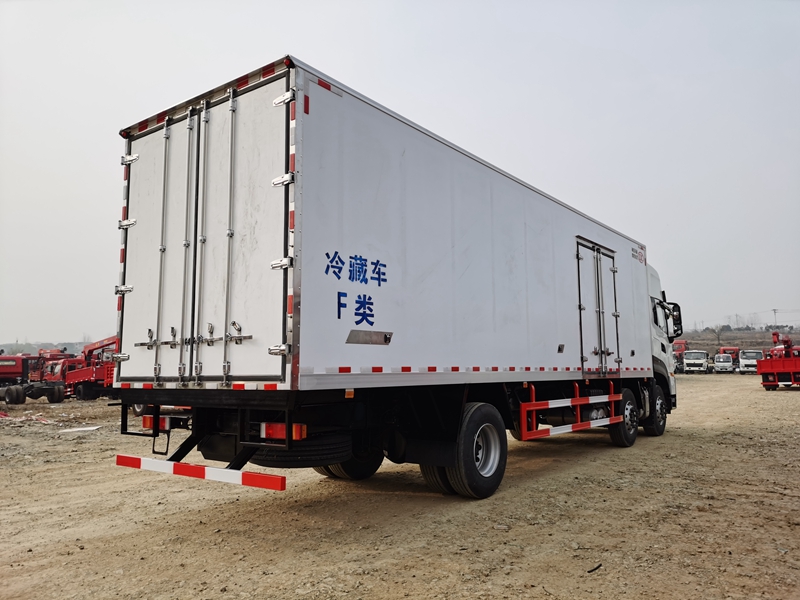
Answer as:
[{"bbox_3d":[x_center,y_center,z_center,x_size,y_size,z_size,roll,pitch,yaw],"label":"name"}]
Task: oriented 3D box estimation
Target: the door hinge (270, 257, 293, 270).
[{"bbox_3d":[-0.935,-0.286,4.910,0.228,0.084,0.050,-5,-8,37],"label":"door hinge"}]

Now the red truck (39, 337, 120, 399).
[{"bbox_3d":[-19.514,4.425,41.261,2.350,4.150,7.300,-4,-7,28],"label":"red truck"}]

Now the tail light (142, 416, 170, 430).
[{"bbox_3d":[-2.413,1.235,6.272,0.480,0.120,0.070,-5,-8,37],"label":"tail light"}]

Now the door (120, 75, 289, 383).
[{"bbox_3d":[-1.827,-0.512,5.659,2.370,2.500,0.130,-5,-8,36],"label":"door"}]

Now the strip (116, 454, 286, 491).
[{"bbox_3d":[-1.833,1.492,5.467,2.395,0.100,0.048,-5,-8,37],"label":"strip"}]

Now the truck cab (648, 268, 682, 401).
[{"bbox_3d":[4.642,0.854,14.090,2.500,3.050,1.980,-5,-8,37],"label":"truck cab"}]

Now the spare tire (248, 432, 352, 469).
[{"bbox_3d":[-1.031,1.528,6.489,1.055,0.285,1.055,-1,-6,0],"label":"spare tire"}]

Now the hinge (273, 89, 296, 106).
[{"bbox_3d":[-0.944,-1.637,5.066,0.228,0.084,0.050,-5,-8,37],"label":"hinge"}]

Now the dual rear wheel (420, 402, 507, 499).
[{"bbox_3d":[0.774,1.750,7.350,0.630,1.060,1.060,-5,-8,36],"label":"dual rear wheel"}]

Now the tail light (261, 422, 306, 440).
[{"bbox_3d":[-0.956,1.072,5.142,0.480,0.135,0.090,-5,-8,36],"label":"tail light"}]

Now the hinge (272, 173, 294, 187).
[{"bbox_3d":[-0.939,-0.959,4.987,0.228,0.084,0.050,-5,-8,37],"label":"hinge"}]

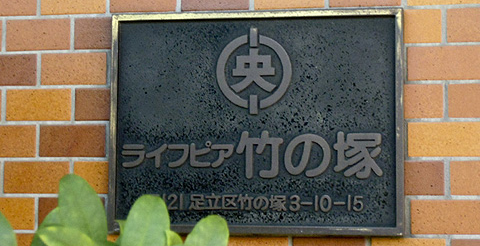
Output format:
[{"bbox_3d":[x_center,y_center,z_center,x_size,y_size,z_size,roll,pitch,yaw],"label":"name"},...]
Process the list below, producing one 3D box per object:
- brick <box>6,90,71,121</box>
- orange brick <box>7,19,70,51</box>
[{"bbox_3d":[-0.282,-0.024,1.337,0.096,0.044,0.025,-1,-3,9],"label":"brick"},{"bbox_3d":[-0.283,-0.124,1.343,0.096,0.044,0.025,-1,-3,9],"label":"orange brick"}]

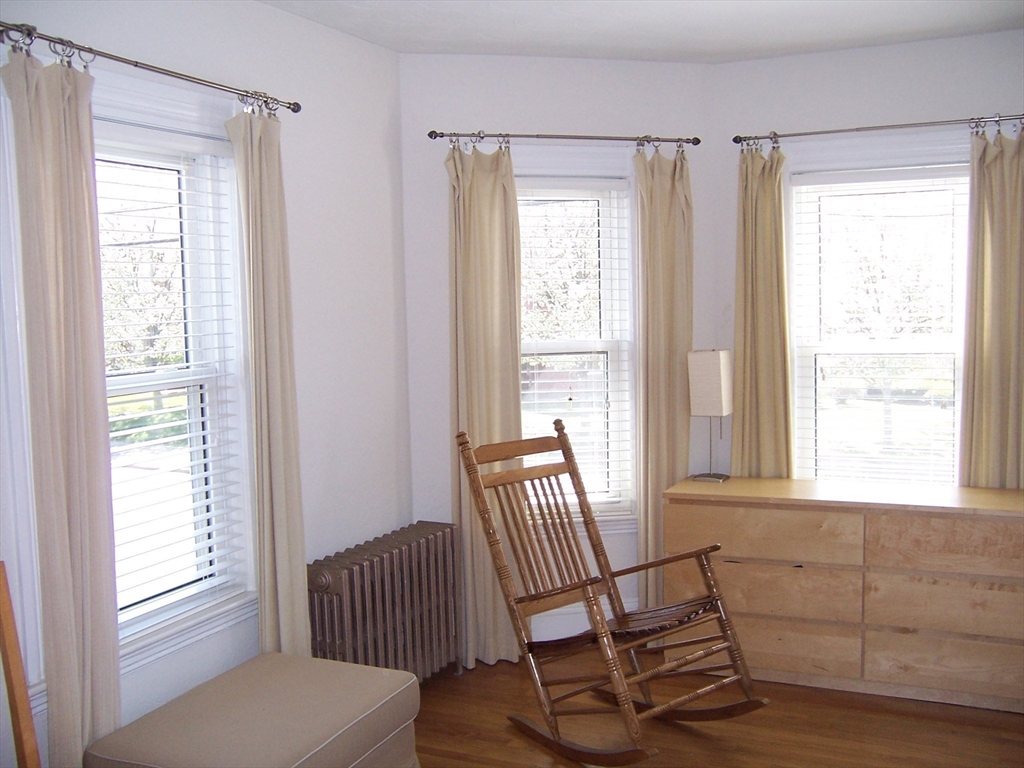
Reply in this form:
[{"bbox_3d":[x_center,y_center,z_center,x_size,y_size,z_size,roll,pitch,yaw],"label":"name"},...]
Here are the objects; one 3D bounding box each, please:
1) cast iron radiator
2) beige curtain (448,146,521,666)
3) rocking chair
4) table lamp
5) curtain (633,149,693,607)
[{"bbox_3d":[-0.489,0.956,3.906,0.200,0.655,0.815,1,5,27],"label":"cast iron radiator"},{"bbox_3d":[-0.111,0.122,4.247,0.295,2.250,0.120,-2,4,-12],"label":"beige curtain"},{"bbox_3d":[0.329,0.742,3.548,0.655,1.105,1.060,-5,6,-39],"label":"rocking chair"},{"bbox_3d":[0.905,0.141,4.415,0.150,0.585,0.150,1,5,26],"label":"table lamp"},{"bbox_3d":[0.689,0.093,4.415,0.270,2.250,0.120,-2,4,-12],"label":"curtain"}]

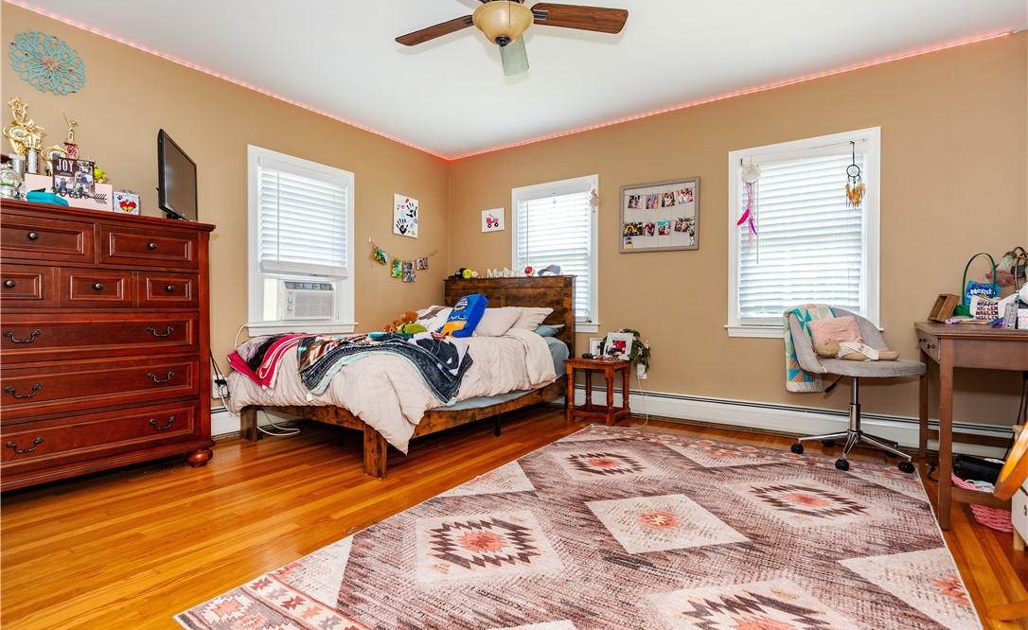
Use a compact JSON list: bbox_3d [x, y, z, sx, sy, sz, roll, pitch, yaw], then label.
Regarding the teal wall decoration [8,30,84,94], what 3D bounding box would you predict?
[{"bbox_3d":[-2.356,-1.271,2.459,0.030,0.283,0.291,1,2,34],"label":"teal wall decoration"}]

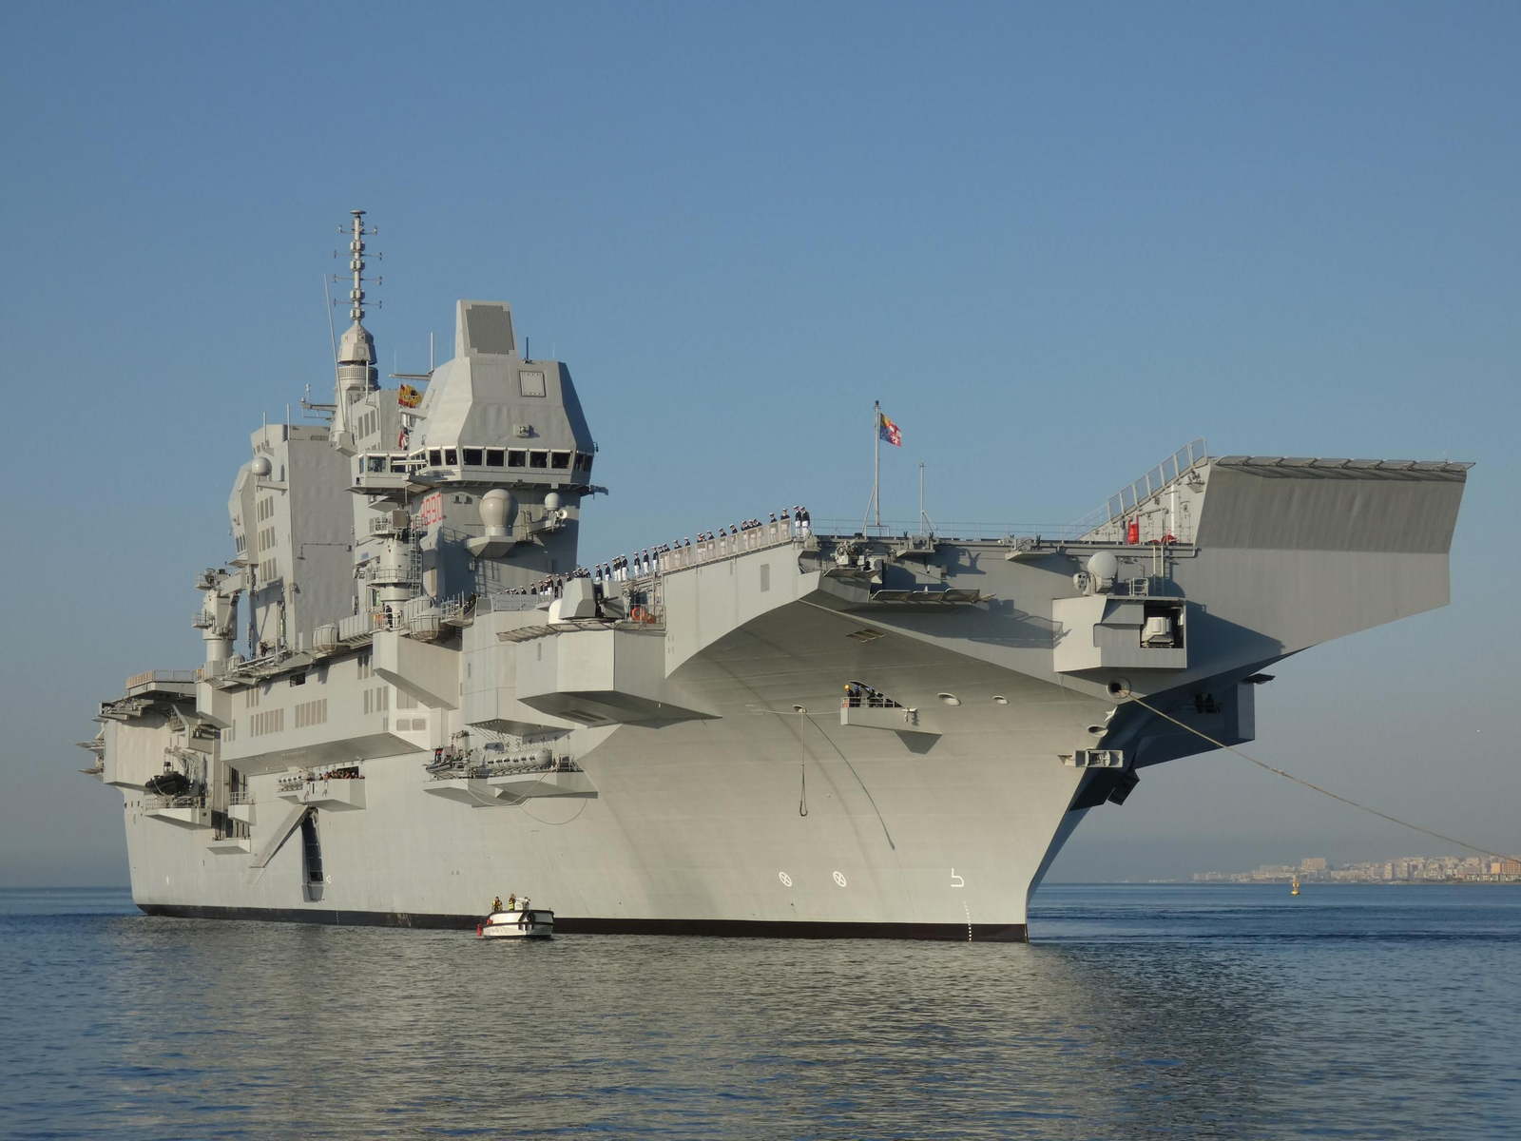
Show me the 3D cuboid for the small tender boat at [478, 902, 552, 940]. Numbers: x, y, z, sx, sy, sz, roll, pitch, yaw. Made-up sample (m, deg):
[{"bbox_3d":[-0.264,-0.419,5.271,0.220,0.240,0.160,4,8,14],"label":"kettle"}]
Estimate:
[{"bbox_3d":[-14.700,21.250,232.700,3.600,2.500,6.800,1,-5,-10],"label":"small tender boat"}]

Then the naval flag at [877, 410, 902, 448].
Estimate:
[{"bbox_3d":[6.850,-7.320,199.500,1.250,1.800,0.300,0,-5,0],"label":"naval flag"}]

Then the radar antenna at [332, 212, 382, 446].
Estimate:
[{"bbox_3d":[-33.500,-20.100,318.000,4.200,19.700,3.900,1,-5,-18],"label":"radar antenna"}]

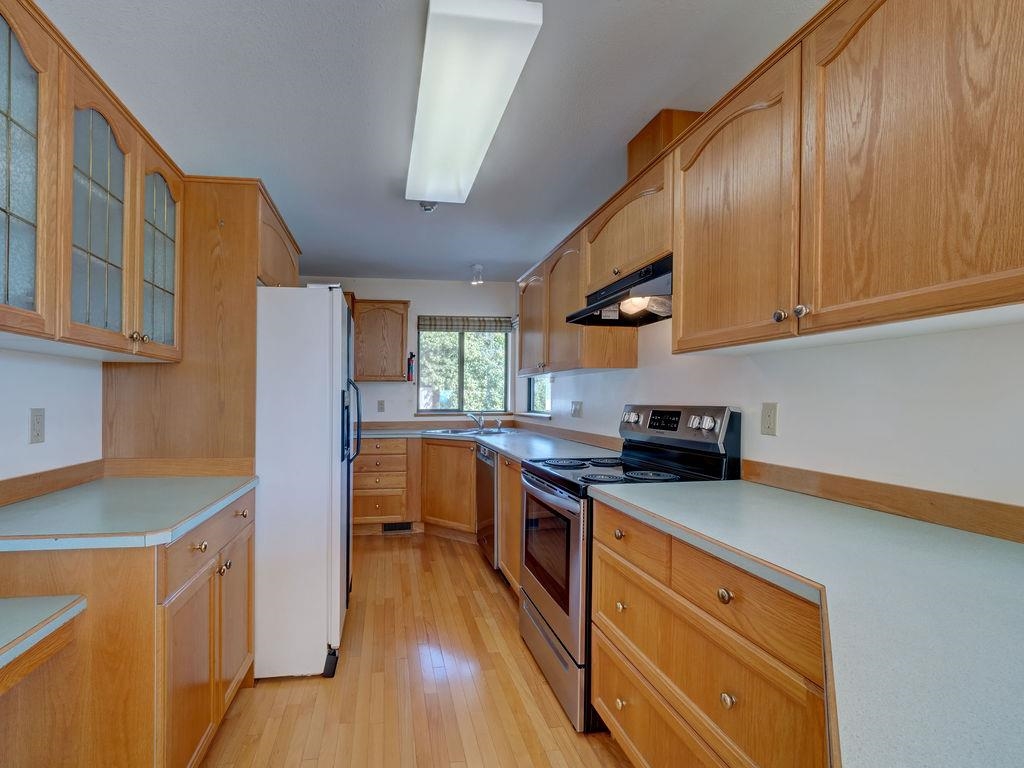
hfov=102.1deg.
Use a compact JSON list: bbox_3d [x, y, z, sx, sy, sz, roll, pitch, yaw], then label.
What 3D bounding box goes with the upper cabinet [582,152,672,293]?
[{"bbox_3d":[0.683,-0.681,1.981,0.371,0.402,0.731,0,-2,-16],"label":"upper cabinet"}]

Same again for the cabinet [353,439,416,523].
[{"bbox_3d":[-1.277,0.902,4.093,0.556,0.793,0.618,0,-2,-12],"label":"cabinet"}]

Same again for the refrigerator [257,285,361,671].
[{"bbox_3d":[-1.283,0.459,2.245,0.834,1.802,0.793,0,-2,-13],"label":"refrigerator"}]

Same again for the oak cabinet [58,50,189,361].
[{"bbox_3d":[-1.513,-0.506,1.432,0.340,0.803,0.711,0,-2,-16],"label":"oak cabinet"}]

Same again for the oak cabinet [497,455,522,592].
[{"bbox_3d":[0.289,0.872,2.675,0.659,0.803,0.546,0,-2,-16],"label":"oak cabinet"}]

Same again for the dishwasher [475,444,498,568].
[{"bbox_3d":[0.088,0.892,3.228,0.628,0.819,0.628,0,-2,-16],"label":"dishwasher"}]

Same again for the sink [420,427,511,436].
[{"bbox_3d":[-0.418,0.567,4.050,0.824,0.185,0.515,-1,-2,31],"label":"sink"}]

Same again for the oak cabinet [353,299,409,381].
[{"bbox_3d":[-1.303,-0.415,4.157,0.525,0.783,0.330,0,-2,-12],"label":"oak cabinet"}]

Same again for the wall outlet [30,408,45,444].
[{"bbox_3d":[-1.706,0.151,1.498,0.012,0.126,0.068,0,-2,-16],"label":"wall outlet"}]

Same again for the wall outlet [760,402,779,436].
[{"bbox_3d":[0.983,0.137,1.590,0.012,0.127,0.072,0,-2,-16],"label":"wall outlet"}]

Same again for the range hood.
[{"bbox_3d":[0.621,-0.413,1.970,0.494,0.154,0.762,0,-2,-16],"label":"range hood"}]

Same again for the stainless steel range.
[{"bbox_3d":[0.463,0.743,2.000,0.711,1.226,0.731,0,-2,-16],"label":"stainless steel range"}]

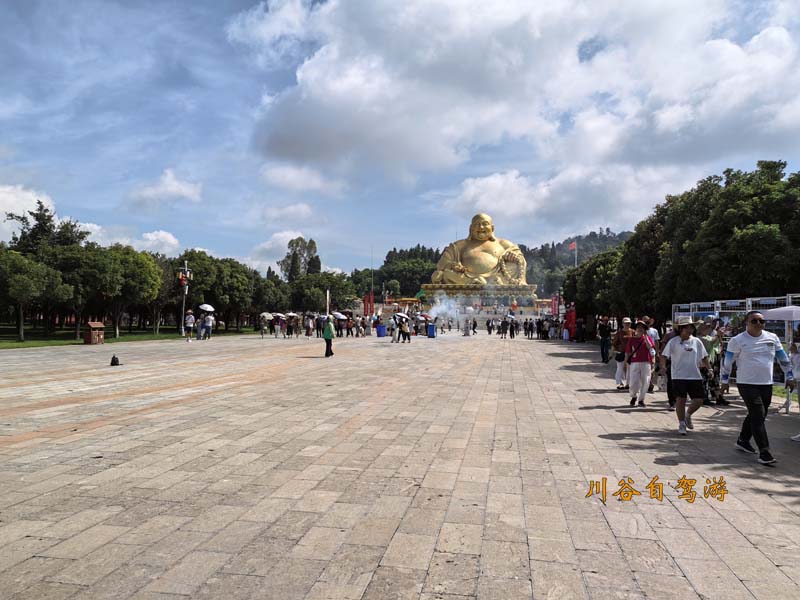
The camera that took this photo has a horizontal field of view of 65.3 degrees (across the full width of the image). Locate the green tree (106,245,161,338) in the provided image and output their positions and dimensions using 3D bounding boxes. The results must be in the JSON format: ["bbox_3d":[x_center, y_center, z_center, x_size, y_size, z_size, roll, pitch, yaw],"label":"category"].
[{"bbox_3d":[-17.938,-0.555,42.000,4.000,6.361,4.000,0,-2,10],"label":"green tree"}]

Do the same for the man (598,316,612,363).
[{"bbox_3d":[7.673,1.475,23.300,0.540,1.720,0.450,1,-2,6],"label":"man"}]

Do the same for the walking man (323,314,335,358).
[{"bbox_3d":[-2.865,1.442,25.000,0.500,1.680,0.500,0,-2,21],"label":"walking man"}]

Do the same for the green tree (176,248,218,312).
[{"bbox_3d":[-16.226,-0.641,50.000,4.300,6.891,4.300,0,-2,10],"label":"green tree"}]

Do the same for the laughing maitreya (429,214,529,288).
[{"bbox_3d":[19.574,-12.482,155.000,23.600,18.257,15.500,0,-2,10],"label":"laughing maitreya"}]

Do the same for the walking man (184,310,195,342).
[{"bbox_3d":[-11.285,1.407,33.500,0.540,1.750,0.420,1,-2,-3],"label":"walking man"}]

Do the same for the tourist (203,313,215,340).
[{"bbox_3d":[-11.723,1.633,38.300,0.520,1.731,0.360,0,-2,12],"label":"tourist"}]

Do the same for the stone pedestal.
[{"bbox_3d":[18.104,-0.963,143.000,25.500,5.300,18.000,1,-2,10],"label":"stone pedestal"}]

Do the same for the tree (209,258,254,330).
[{"bbox_3d":[-15.932,-0.520,59.000,4.400,6.800,4.400,1,-2,10],"label":"tree"}]

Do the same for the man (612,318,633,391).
[{"bbox_3d":[5.182,1.241,14.500,0.520,1.654,0.360,0,-2,12],"label":"man"}]

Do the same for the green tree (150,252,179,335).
[{"bbox_3d":[-17.471,-0.405,46.000,2.800,6.000,2.800,1,-2,10],"label":"green tree"}]

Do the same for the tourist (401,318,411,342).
[{"bbox_3d":[0.381,2.027,41.000,0.520,1.597,0.360,0,-2,21],"label":"tourist"}]

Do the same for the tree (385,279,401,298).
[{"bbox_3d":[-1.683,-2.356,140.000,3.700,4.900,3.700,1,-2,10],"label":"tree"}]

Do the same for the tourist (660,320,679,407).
[{"bbox_3d":[4.971,1.175,11.300,0.520,1.608,0.360,0,-2,12],"label":"tourist"}]

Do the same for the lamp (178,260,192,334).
[{"bbox_3d":[-14.781,-0.103,43.000,1.000,5.100,1.000,1,-2,10],"label":"lamp"}]

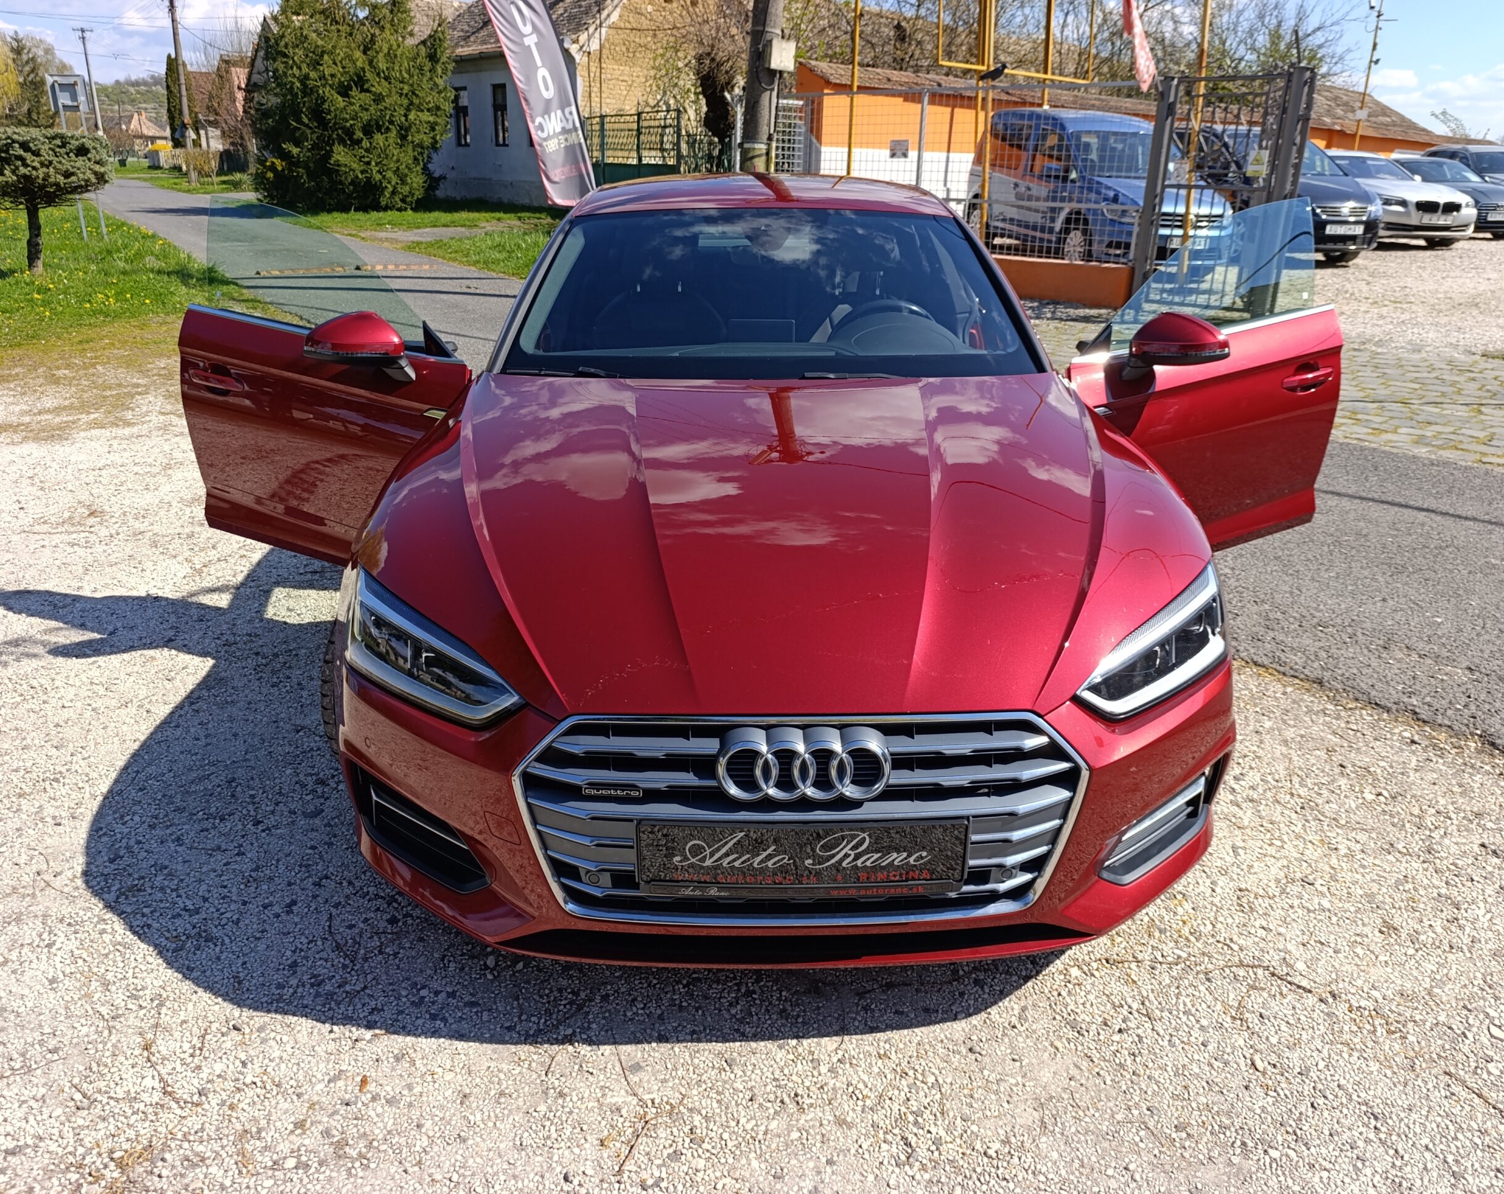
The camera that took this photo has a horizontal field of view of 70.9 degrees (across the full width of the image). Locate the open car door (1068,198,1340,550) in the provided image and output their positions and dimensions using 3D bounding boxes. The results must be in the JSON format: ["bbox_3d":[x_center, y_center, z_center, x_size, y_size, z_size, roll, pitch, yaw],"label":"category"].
[{"bbox_3d":[1.441,-0.650,3.341,1.360,1.120,0.360,-15,28,-30],"label":"open car door"}]

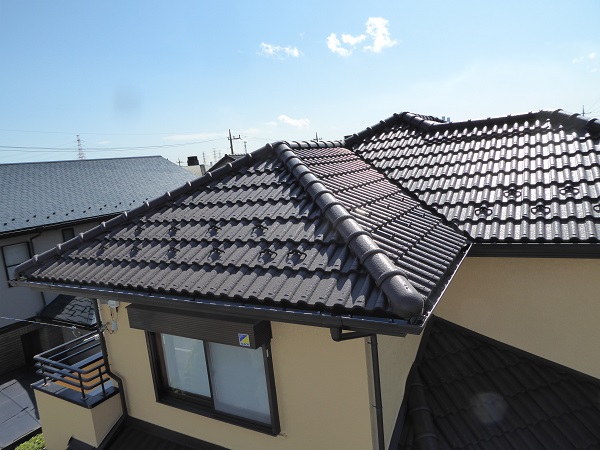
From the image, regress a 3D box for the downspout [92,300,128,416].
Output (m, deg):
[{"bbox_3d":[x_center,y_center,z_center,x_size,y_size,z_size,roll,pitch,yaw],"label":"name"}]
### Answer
[{"bbox_3d":[-2.408,1.645,5.502,0.305,1.644,0.090,-1,10,31],"label":"downspout"}]

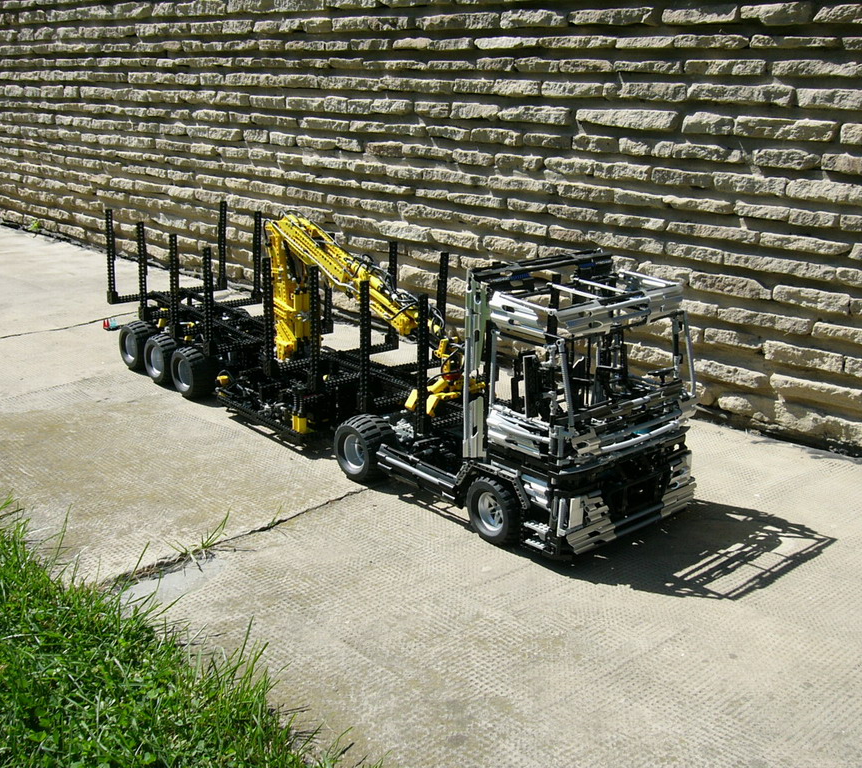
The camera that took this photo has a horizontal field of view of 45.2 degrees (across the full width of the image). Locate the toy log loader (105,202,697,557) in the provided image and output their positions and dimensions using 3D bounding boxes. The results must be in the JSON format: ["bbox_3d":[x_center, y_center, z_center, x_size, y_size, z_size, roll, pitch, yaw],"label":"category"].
[{"bbox_3d":[-0.154,-0.106,1.849,0.302,0.377,1.327,-14,22,-40],"label":"toy log loader"}]

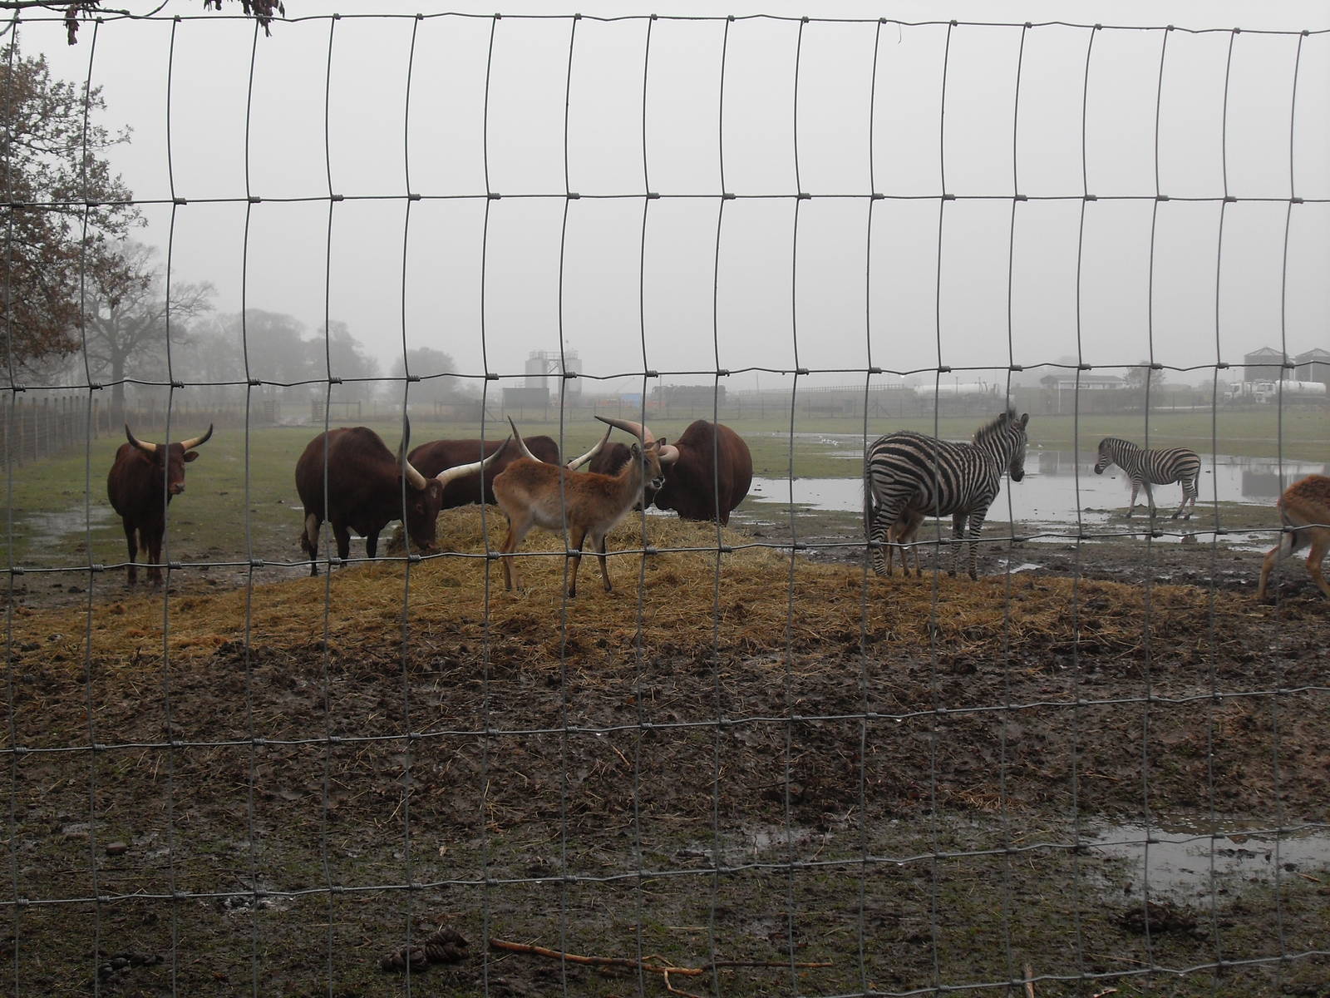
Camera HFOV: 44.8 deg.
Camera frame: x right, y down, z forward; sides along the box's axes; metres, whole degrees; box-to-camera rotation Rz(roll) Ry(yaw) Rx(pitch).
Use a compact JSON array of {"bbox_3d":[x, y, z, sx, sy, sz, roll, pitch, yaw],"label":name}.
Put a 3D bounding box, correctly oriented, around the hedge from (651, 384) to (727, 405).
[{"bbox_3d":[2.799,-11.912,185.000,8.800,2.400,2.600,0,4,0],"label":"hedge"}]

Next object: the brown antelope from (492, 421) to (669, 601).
[{"bbox_3d":[-0.641,0.127,12.000,1.280,1.200,0.380,1,4,22],"label":"brown antelope"}]

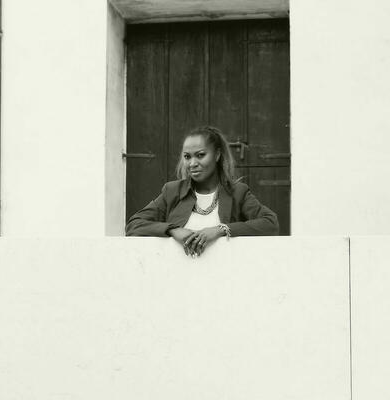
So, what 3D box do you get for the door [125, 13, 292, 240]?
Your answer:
[{"bbox_3d":[0.080,-0.074,4.439,1.040,2.130,0.070,0,-3,7],"label":"door"}]

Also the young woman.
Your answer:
[{"bbox_3d":[0.040,0.450,3.230,0.690,1.550,0.520,0,-3,7],"label":"young woman"}]

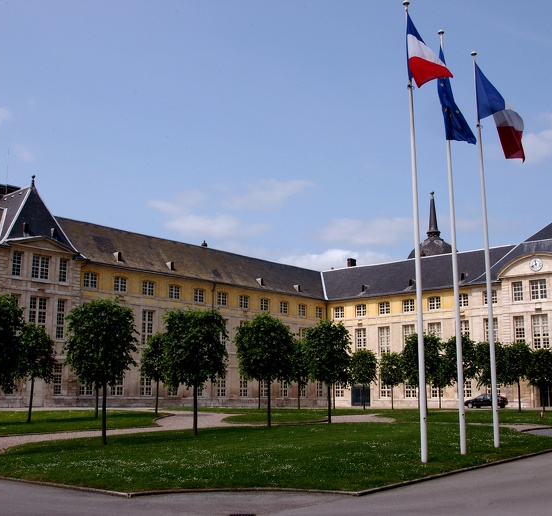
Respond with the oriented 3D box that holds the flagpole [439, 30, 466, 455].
[{"bbox_3d":[4.920,-0.780,20.000,0.170,12.050,0.170,0,-11,0],"label":"flagpole"}]

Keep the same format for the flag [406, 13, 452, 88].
[{"bbox_3d":[4.150,-5.600,19.500,1.350,2.200,0.700,0,-11,0],"label":"flag"}]

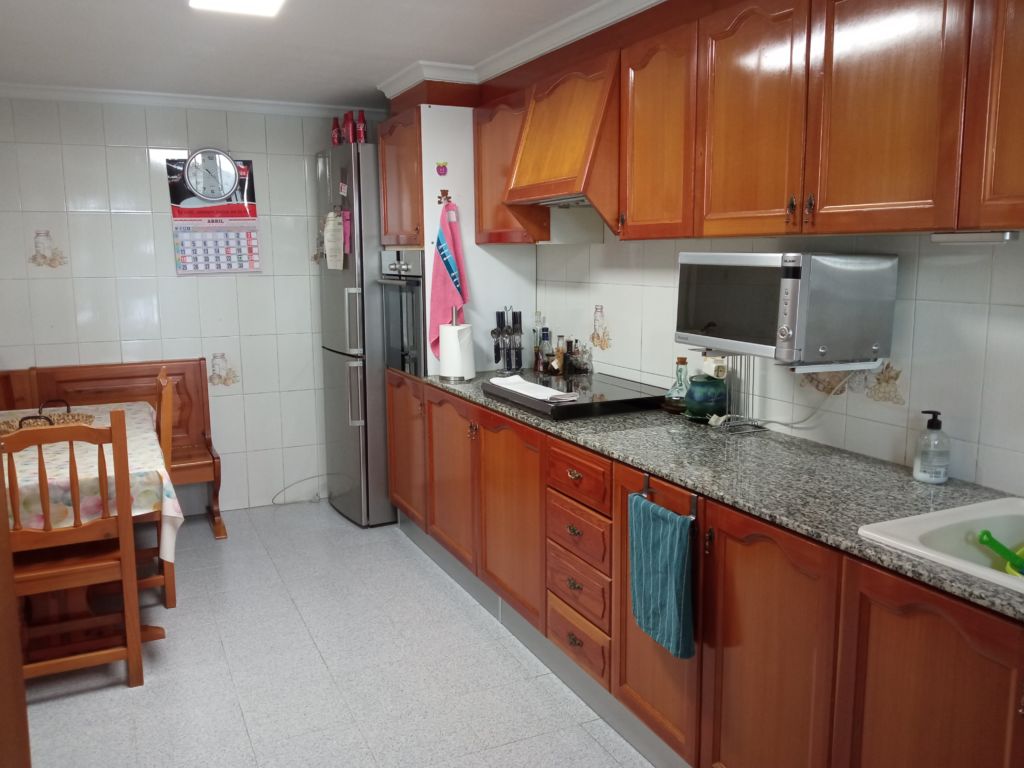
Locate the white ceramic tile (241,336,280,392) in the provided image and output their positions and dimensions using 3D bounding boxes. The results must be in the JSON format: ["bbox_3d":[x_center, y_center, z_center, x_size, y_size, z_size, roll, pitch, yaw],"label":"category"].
[{"bbox_3d":[-1.437,-0.112,4.562,0.198,0.332,0.010,-5,10,-26],"label":"white ceramic tile"}]

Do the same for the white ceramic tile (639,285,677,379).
[{"bbox_3d":[0.559,-0.203,3.042,0.010,0.335,0.196,-5,10,-26],"label":"white ceramic tile"}]

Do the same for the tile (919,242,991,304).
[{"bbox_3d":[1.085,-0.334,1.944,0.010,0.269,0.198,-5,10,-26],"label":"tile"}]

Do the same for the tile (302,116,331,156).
[{"bbox_3d":[-1.088,-1.404,4.533,0.190,0.215,0.010,-5,10,-26],"label":"tile"}]

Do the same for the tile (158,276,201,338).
[{"bbox_3d":[-1.798,-0.412,4.334,0.200,0.334,0.010,-5,10,-26],"label":"tile"}]

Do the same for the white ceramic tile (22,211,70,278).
[{"bbox_3d":[-2.339,-0.698,4.023,0.200,0.334,0.010,-5,10,-26],"label":"white ceramic tile"}]

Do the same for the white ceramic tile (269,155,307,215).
[{"bbox_3d":[-1.262,-1.117,4.492,0.198,0.332,0.010,-5,10,-26],"label":"white ceramic tile"}]

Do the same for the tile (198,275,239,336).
[{"bbox_3d":[-1.620,-0.426,4.422,0.200,0.334,0.010,-5,10,-26],"label":"tile"}]

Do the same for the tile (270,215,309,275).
[{"bbox_3d":[-1.251,-0.781,4.513,0.200,0.333,0.010,-4,10,-22],"label":"tile"}]

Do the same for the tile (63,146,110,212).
[{"bbox_3d":[-2.160,-1.041,4.051,0.200,0.334,0.010,-5,10,-26],"label":"tile"}]

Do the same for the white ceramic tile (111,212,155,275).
[{"bbox_3d":[-1.980,-0.727,4.196,0.200,0.334,0.010,-5,10,-26],"label":"white ceramic tile"}]

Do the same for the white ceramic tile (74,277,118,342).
[{"bbox_3d":[-2.158,-0.383,4.160,0.200,0.334,0.010,-5,10,-26],"label":"white ceramic tile"}]

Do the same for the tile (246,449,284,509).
[{"bbox_3d":[-1.438,0.548,4.670,0.200,0.334,0.010,-5,10,-26],"label":"tile"}]

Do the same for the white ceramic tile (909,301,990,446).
[{"bbox_3d":[1.098,-0.036,2.014,0.010,0.333,0.200,-5,10,-26],"label":"white ceramic tile"}]

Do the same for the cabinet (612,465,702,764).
[{"bbox_3d":[0.650,0.589,2.350,0.591,0.731,0.402,-5,10,-26],"label":"cabinet"}]

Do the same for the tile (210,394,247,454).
[{"bbox_3d":[-1.615,0.233,4.522,0.200,0.334,0.010,-5,10,-26],"label":"tile"}]

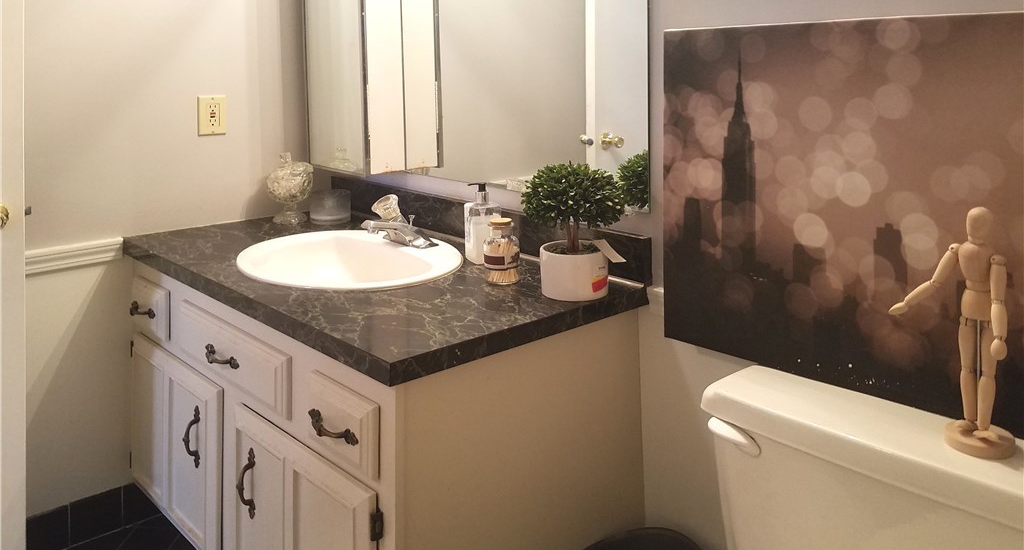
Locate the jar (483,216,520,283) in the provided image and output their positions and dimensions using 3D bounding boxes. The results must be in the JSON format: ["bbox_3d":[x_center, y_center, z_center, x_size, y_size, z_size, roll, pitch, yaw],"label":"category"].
[{"bbox_3d":[-0.021,-0.049,1.607,0.075,0.129,0.075,0,15,0],"label":"jar"}]

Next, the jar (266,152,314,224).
[{"bbox_3d":[-0.645,-0.254,2.243,0.134,0.203,0.134,0,15,0],"label":"jar"}]

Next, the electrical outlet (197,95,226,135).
[{"bbox_3d":[-0.818,-0.435,2.105,0.074,0.112,0.009,-13,20,-41],"label":"electrical outlet"}]

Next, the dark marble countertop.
[{"bbox_3d":[-0.373,-0.017,1.808,0.632,0.037,1.228,-13,20,-41],"label":"dark marble countertop"}]

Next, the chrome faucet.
[{"bbox_3d":[-0.298,-0.133,1.892,0.165,0.122,0.160,-13,20,-41],"label":"chrome faucet"}]

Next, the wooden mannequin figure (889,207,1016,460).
[{"bbox_3d":[0.639,0.081,1.106,0.100,0.325,0.165,-9,17,-31],"label":"wooden mannequin figure"}]

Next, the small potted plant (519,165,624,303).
[{"bbox_3d":[0.117,-0.091,1.512,0.200,0.258,0.200,0,15,0],"label":"small potted plant"}]

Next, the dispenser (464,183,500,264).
[{"bbox_3d":[-0.068,-0.122,1.782,0.074,0.188,0.070,-6,16,-23],"label":"dispenser"}]

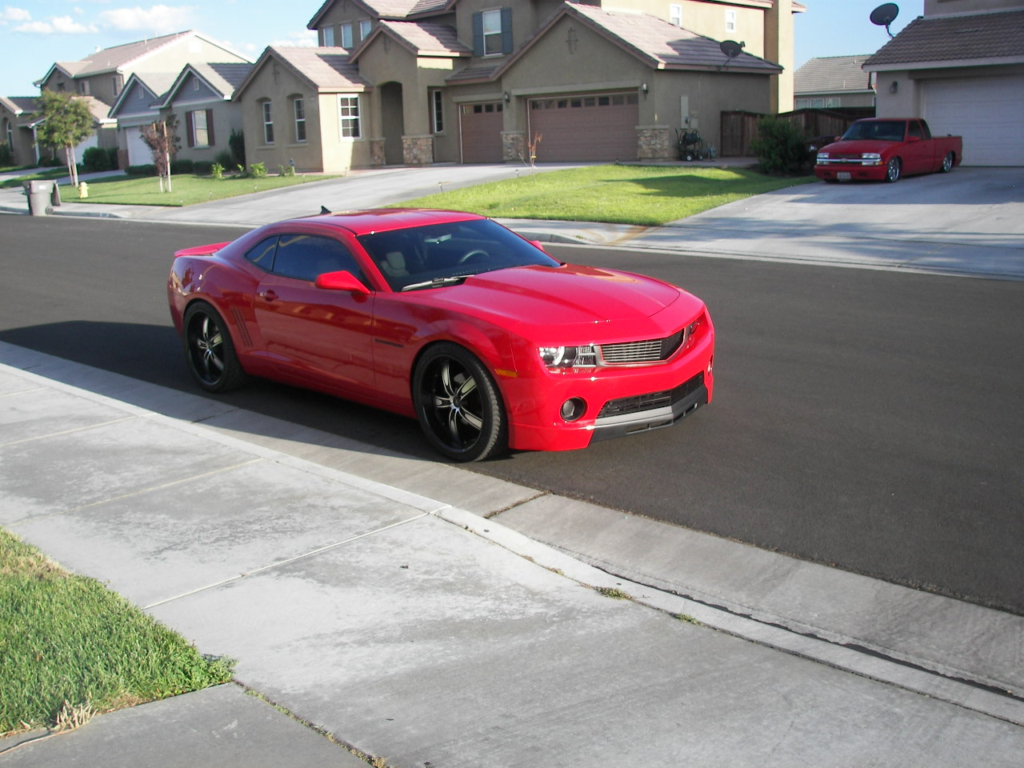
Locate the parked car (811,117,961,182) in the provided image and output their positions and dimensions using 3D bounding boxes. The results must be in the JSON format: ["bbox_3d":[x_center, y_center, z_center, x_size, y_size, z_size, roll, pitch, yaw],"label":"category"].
[{"bbox_3d":[8.927,-5.566,24.919,1.760,1.420,5.050,10,19,41],"label":"parked car"}]

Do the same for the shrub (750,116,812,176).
[{"bbox_3d":[6.900,-6.118,27.400,1.557,1.528,1.557,1,14,14],"label":"shrub"}]

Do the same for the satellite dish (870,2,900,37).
[{"bbox_3d":[10.488,-10.263,30.000,0.820,0.940,0.680,4,15,25],"label":"satellite dish"}]

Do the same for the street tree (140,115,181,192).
[{"bbox_3d":[-12.641,-8.261,38.300,1.429,2.702,1.429,-7,14,-18],"label":"street tree"}]

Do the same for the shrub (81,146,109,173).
[{"bbox_3d":[-21.977,-11.840,56.000,1.341,1.318,1.341,-7,14,-21],"label":"shrub"}]

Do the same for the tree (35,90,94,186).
[{"bbox_3d":[-19.406,-10.651,46.200,2.322,4.061,2.322,-8,14,-23],"label":"tree"}]

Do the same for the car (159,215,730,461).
[{"bbox_3d":[-0.775,-0.590,7.933,4.840,1.400,1.950,11,19,44],"label":"car"}]

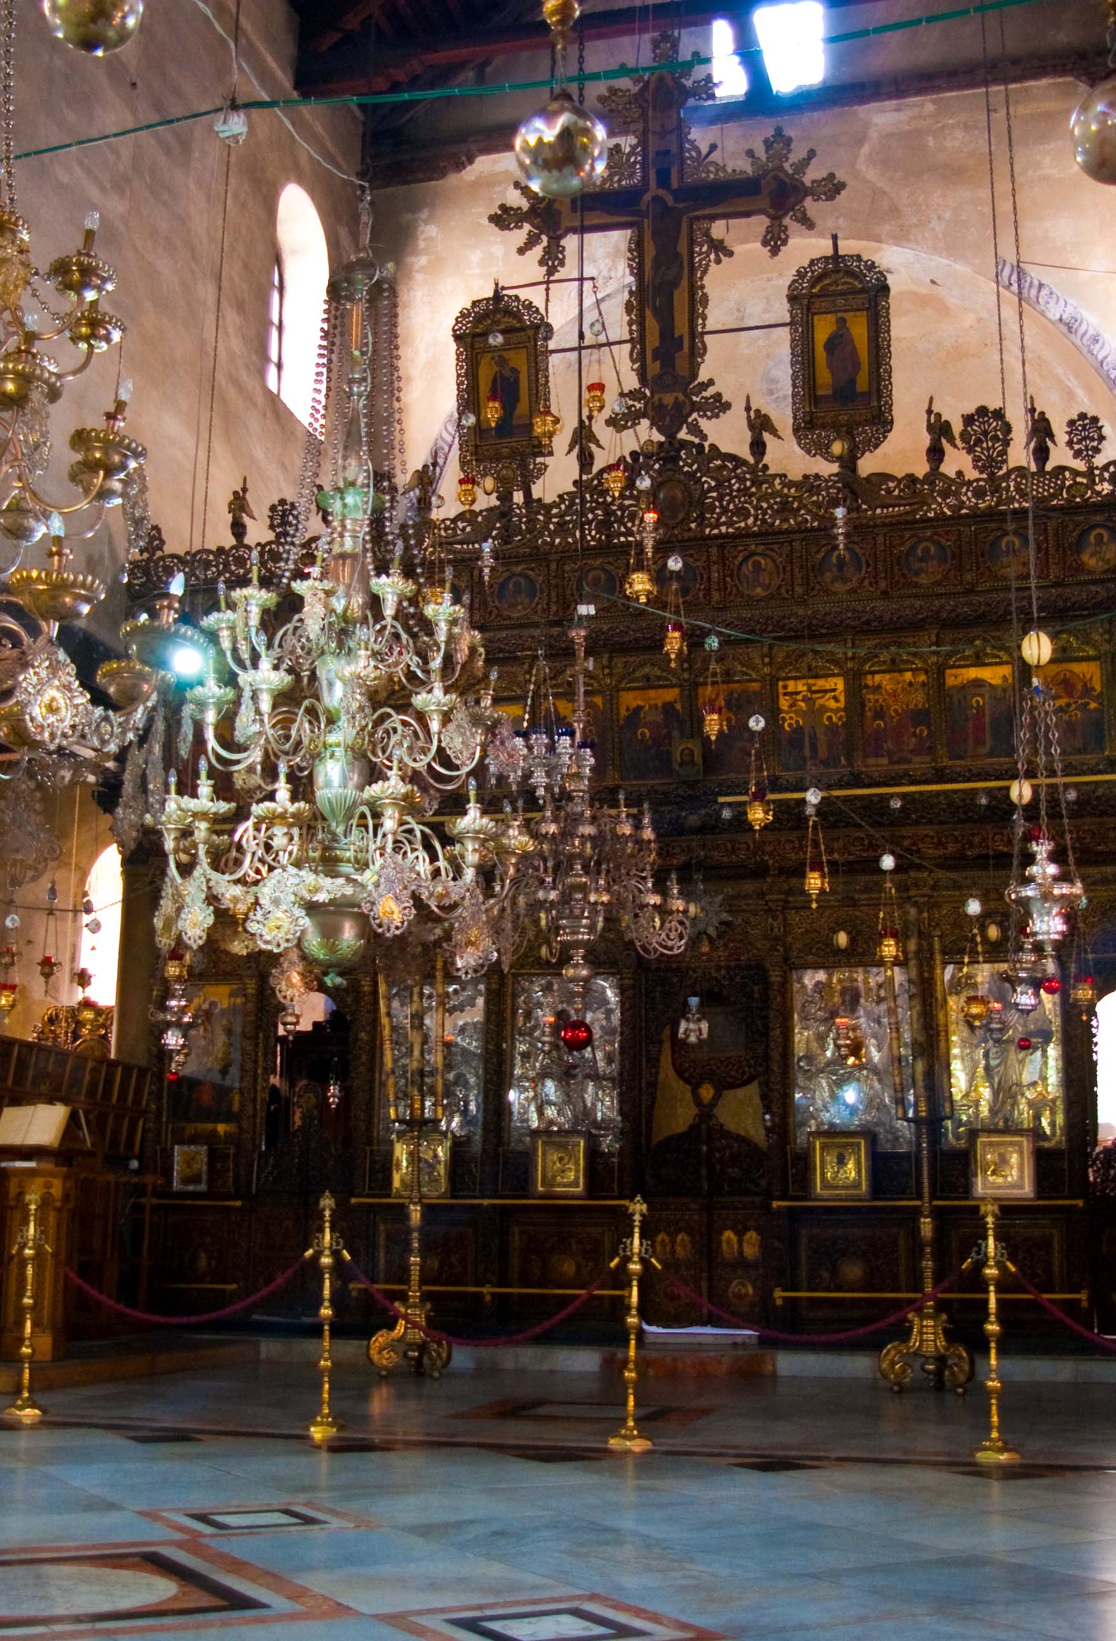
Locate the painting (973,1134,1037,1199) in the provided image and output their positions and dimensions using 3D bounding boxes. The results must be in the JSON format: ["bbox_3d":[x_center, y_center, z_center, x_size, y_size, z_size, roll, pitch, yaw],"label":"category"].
[{"bbox_3d":[3.003,2.320,12.367,0.409,0.438,0.060,-2,-11,14],"label":"painting"}]

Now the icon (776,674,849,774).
[{"bbox_3d":[1.847,-0.697,13.337,0.503,0.699,0.040,-2,-11,14],"label":"icon"}]

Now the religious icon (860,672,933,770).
[{"bbox_3d":[2.424,-0.716,13.193,0.488,0.677,0.040,-2,-11,14],"label":"religious icon"}]

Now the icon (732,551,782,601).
[{"bbox_3d":[1.471,-1.815,13.532,0.372,0.357,0.040,-2,-11,14],"label":"icon"}]

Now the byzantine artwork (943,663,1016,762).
[{"bbox_3d":[3.192,-0.814,13.988,0.500,0.770,0.060,-3,-12,15],"label":"byzantine artwork"}]

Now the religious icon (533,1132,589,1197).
[{"bbox_3d":[0.028,2.451,13.104,0.389,0.451,0.060,-2,-11,14],"label":"religious icon"}]

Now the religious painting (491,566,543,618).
[{"bbox_3d":[-0.319,-1.800,14.608,0.385,0.385,0.050,-3,-13,16],"label":"religious painting"}]

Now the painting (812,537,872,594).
[{"bbox_3d":[2.143,-1.925,13.916,0.410,0.400,0.050,-3,-13,16],"label":"painting"}]

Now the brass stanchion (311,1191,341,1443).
[{"bbox_3d":[-1.138,2.429,9.075,0.190,1.173,0.190,-3,-13,16],"label":"brass stanchion"}]

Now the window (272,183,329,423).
[{"bbox_3d":[-2.772,-5.486,19.957,0.300,2.400,1.450,-3,-12,15],"label":"window"}]

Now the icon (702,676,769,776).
[{"bbox_3d":[1.288,-0.672,13.476,0.482,0.700,0.040,-2,-11,14],"label":"icon"}]

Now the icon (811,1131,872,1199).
[{"bbox_3d":[2.051,2.509,13.373,0.430,0.480,0.060,-3,-12,15],"label":"icon"}]

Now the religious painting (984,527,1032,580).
[{"bbox_3d":[3.307,-1.964,13.583,0.370,0.385,0.050,-3,-13,16],"label":"religious painting"}]

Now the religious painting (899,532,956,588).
[{"bbox_3d":[2.655,-1.879,13.241,0.374,0.333,0.040,-2,-11,14],"label":"religious painting"}]

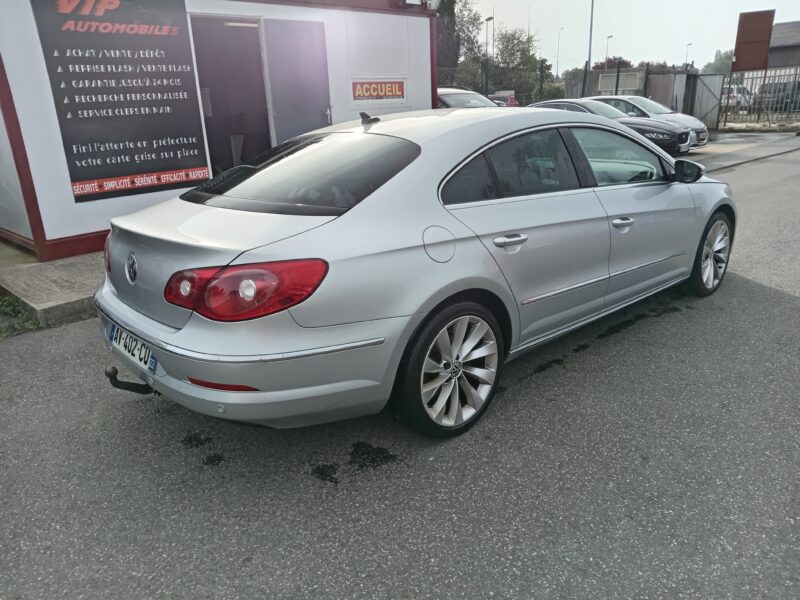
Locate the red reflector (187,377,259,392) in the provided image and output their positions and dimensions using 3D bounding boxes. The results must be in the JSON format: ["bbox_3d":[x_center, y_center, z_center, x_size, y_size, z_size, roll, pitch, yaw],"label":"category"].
[{"bbox_3d":[-0.645,0.301,2.092,0.337,0.032,0.040,5,19,28],"label":"red reflector"}]

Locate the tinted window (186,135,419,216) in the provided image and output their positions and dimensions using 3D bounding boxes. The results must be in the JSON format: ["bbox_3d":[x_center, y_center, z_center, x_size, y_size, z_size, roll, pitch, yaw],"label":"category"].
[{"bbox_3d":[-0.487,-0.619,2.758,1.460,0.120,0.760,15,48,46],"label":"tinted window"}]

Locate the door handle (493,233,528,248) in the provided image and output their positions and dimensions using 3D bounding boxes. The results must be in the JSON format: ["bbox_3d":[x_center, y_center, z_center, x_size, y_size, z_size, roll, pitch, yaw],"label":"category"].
[{"bbox_3d":[0.484,-0.268,2.527,0.236,0.042,0.050,-17,21,-39],"label":"door handle"}]

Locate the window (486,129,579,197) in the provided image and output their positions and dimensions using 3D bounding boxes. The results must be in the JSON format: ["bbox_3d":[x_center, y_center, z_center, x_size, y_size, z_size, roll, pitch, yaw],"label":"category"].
[{"bbox_3d":[0.618,-0.647,2.720,0.640,0.335,0.050,-17,-9,-39],"label":"window"}]

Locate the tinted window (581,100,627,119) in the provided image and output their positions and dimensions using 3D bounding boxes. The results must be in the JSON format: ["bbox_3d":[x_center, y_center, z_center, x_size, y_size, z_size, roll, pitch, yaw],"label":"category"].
[{"bbox_3d":[4.285,-3.997,12.044,0.820,0.140,1.400,41,38,21],"label":"tinted window"}]

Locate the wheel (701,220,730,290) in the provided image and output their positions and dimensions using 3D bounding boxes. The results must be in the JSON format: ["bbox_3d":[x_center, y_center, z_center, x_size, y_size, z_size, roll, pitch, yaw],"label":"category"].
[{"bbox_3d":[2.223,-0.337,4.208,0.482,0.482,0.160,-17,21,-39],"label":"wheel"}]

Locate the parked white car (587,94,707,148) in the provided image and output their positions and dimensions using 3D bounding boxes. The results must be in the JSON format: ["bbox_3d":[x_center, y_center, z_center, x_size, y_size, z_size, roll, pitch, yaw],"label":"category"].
[{"bbox_3d":[5.979,-4.660,15.380,4.120,1.460,1.770,14,24,41],"label":"parked white car"}]

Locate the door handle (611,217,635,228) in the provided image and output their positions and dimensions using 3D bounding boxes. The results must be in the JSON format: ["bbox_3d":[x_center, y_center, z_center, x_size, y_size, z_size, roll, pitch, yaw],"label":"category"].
[{"bbox_3d":[1.201,-0.422,3.089,0.235,0.045,0.055,-17,21,-39],"label":"door handle"}]

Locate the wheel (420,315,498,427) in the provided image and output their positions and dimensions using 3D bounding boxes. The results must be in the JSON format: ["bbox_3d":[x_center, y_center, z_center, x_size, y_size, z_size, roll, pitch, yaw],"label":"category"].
[{"bbox_3d":[0.210,0.291,2.537,0.487,0.487,0.181,-17,21,-39],"label":"wheel"}]

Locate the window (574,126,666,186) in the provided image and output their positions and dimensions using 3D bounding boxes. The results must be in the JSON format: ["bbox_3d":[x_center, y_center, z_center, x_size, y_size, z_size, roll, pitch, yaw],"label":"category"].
[{"bbox_3d":[1.264,-0.824,3.280,0.854,0.337,0.060,-17,-2,-39],"label":"window"}]

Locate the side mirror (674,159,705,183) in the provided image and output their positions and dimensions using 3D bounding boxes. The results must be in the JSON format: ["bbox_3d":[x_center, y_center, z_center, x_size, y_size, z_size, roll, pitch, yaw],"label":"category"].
[{"bbox_3d":[1.754,-0.777,3.493,0.121,0.136,0.176,-17,21,-39],"label":"side mirror"}]

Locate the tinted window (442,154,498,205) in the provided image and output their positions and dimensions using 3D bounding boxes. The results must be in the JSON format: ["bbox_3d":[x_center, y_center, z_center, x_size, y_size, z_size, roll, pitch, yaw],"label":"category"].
[{"bbox_3d":[0.269,-0.502,2.407,0.355,0.205,0.040,-17,-9,-39],"label":"tinted window"}]

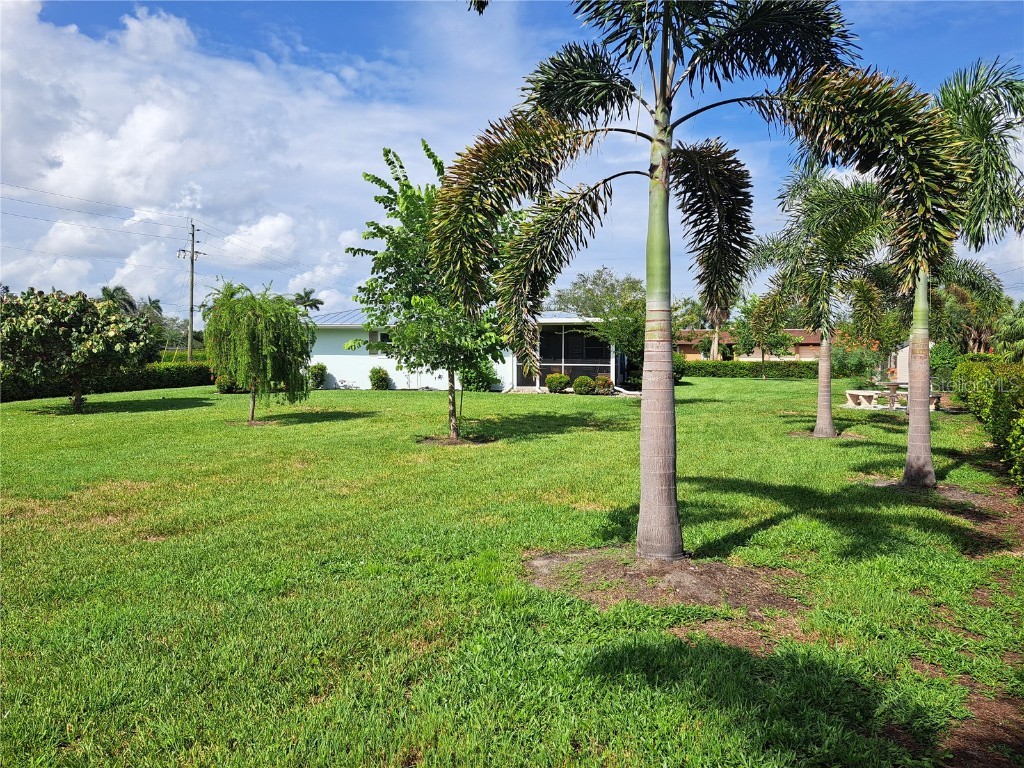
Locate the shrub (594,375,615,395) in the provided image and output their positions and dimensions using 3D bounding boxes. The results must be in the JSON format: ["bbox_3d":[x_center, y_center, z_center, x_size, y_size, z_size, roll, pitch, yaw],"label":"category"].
[{"bbox_3d":[3.404,-0.001,26.129,0.780,0.740,0.760,0,3,0],"label":"shrub"}]

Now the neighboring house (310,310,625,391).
[{"bbox_3d":[-2.350,-1.572,30.660,13.700,3.450,9.000,0,3,0],"label":"neighboring house"}]

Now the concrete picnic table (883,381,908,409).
[{"bbox_3d":[10.551,0.300,19.636,1.000,0.750,1.000,0,3,0],"label":"concrete picnic table"}]

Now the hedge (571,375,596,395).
[{"bbox_3d":[2.678,-0.011,26.229,0.840,0.750,0.820,0,3,0],"label":"hedge"}]

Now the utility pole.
[{"bbox_3d":[-22.986,-6.249,50.762,1.900,10.900,0.800,0,3,0],"label":"utility pole"}]

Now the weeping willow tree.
[{"bbox_3d":[-5.636,-0.695,15.785,2.500,3.100,2.450,0,3,0],"label":"weeping willow tree"}]

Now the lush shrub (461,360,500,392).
[{"bbox_3d":[-1.234,-0.321,27.816,1.500,1.220,1.300,0,3,0],"label":"lush shrub"}]

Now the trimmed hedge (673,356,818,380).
[{"bbox_3d":[14.043,-0.871,41.805,9.000,1.000,1.200,0,3,0],"label":"trimmed hedge"}]

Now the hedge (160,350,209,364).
[{"bbox_3d":[-25.820,-1.840,55.975,4.800,1.600,1.500,0,3,0],"label":"hedge"}]

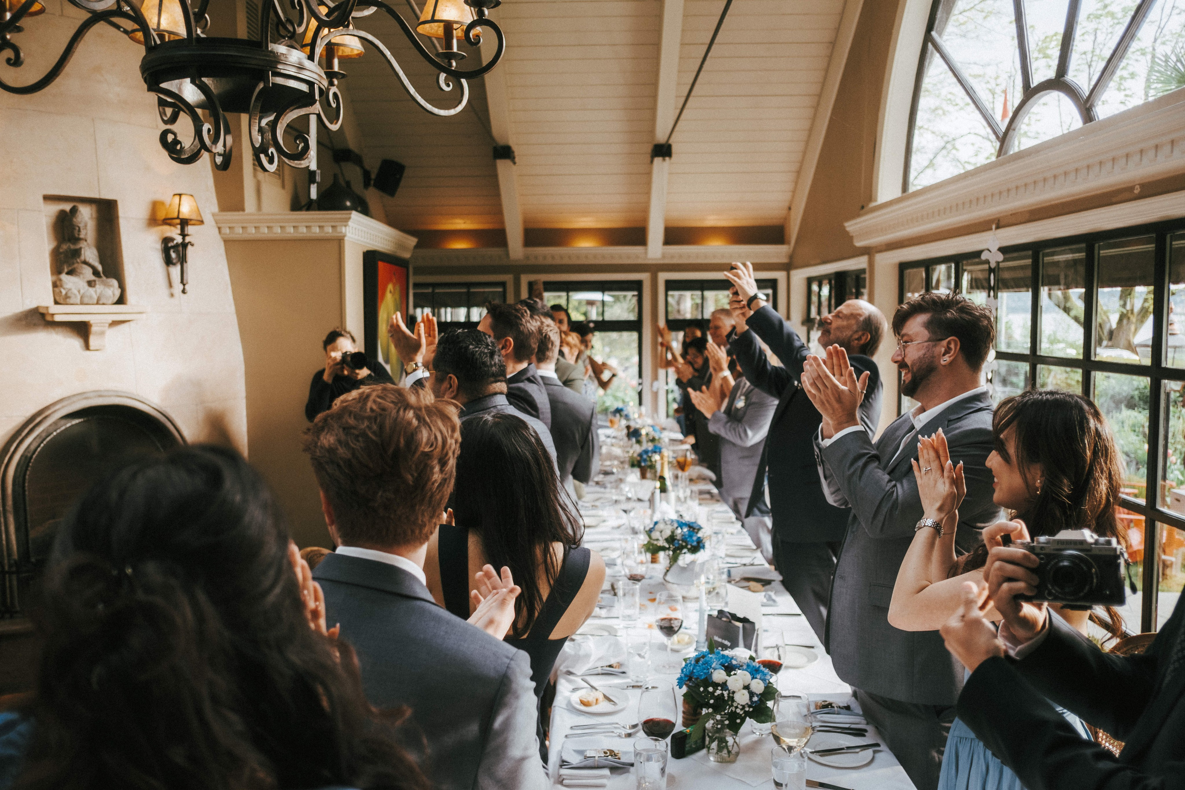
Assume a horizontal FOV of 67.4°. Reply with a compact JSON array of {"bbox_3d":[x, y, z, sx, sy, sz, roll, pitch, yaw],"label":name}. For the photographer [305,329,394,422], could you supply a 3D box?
[{"bbox_3d":[-1.178,0.520,4.376,0.470,1.679,0.440,-3,6,-27],"label":"photographer"}]

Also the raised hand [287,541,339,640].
[{"bbox_3d":[-0.343,0.249,1.080,0.085,0.155,0.080,1,5,17],"label":"raised hand"}]

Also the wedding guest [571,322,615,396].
[{"bbox_3d":[-0.014,0.280,6.876,0.460,1.678,0.440,2,6,27],"label":"wedding guest"}]

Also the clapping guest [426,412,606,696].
[{"bbox_3d":[-0.159,0.799,1.989,0.420,1.526,0.360,-1,5,-4],"label":"clapping guest"}]

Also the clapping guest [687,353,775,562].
[{"bbox_3d":[0.832,0.437,4.925,0.520,1.692,0.500,-3,6,-26],"label":"clapping guest"}]

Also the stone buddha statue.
[{"bbox_3d":[-2.334,-0.647,4.100,0.170,0.457,0.280,4,7,44],"label":"stone buddha statue"}]

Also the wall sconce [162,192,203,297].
[{"bbox_3d":[-1.894,-0.696,4.100,0.230,0.461,0.175,4,7,44],"label":"wall sconce"}]

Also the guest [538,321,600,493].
[{"bbox_3d":[-0.184,0.527,3.878,0.500,1.729,0.380,0,5,4],"label":"guest"}]

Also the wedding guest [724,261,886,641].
[{"bbox_3d":[0.775,0.475,3.286,0.580,1.913,0.480,-1,5,-2],"label":"wedding guest"}]

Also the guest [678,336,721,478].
[{"bbox_3d":[0.714,0.394,6.071,0.460,1.575,0.460,-4,6,-31],"label":"guest"}]

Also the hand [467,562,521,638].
[{"bbox_3d":[-0.168,0.358,1.500,0.100,0.155,0.100,0,5,11],"label":"hand"}]

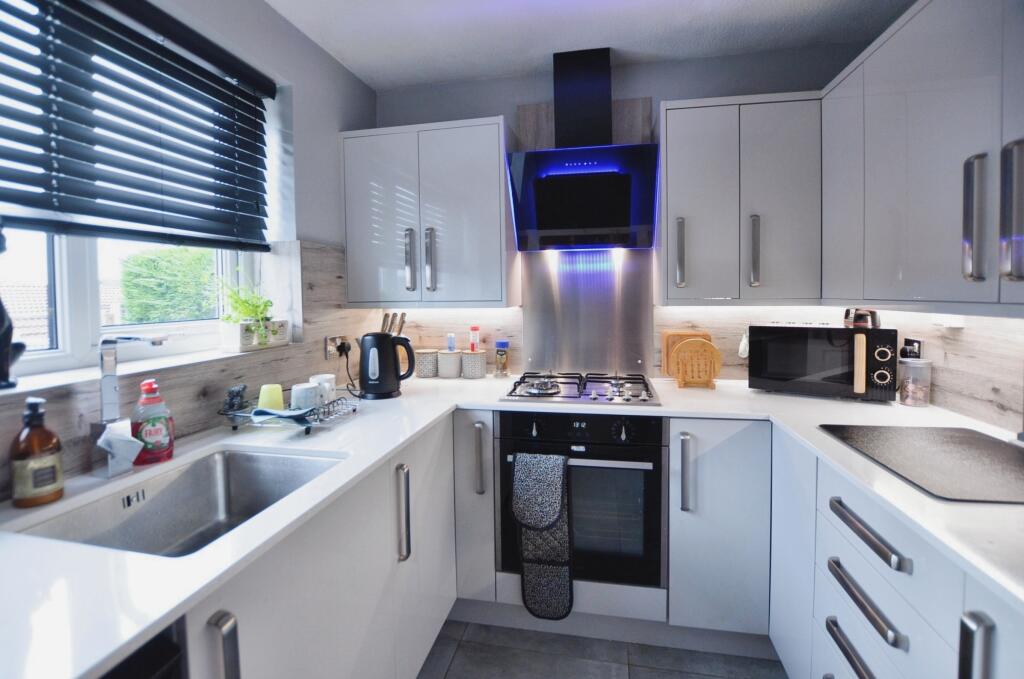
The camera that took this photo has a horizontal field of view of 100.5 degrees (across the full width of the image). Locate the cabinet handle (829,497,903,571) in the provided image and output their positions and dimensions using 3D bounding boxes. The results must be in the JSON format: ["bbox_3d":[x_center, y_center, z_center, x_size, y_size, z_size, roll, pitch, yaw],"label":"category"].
[{"bbox_3d":[0.702,0.380,0.843,0.030,0.022,0.222,1,5,11],"label":"cabinet handle"}]

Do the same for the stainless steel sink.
[{"bbox_3d":[-0.605,0.401,0.862,0.383,0.190,0.432,1,5,11],"label":"stainless steel sink"}]

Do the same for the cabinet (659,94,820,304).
[{"bbox_3d":[0.869,-0.520,1.725,0.545,0.760,0.326,1,5,11],"label":"cabinet"}]

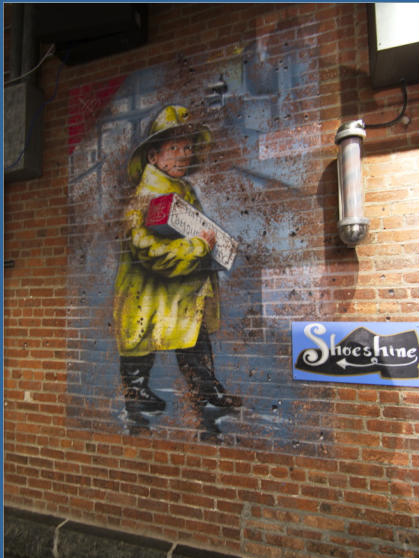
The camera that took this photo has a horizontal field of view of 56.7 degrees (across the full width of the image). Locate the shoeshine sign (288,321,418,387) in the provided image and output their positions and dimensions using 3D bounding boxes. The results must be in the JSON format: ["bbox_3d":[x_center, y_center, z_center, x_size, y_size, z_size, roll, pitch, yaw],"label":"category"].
[{"bbox_3d":[0.736,0.375,1.981,0.610,0.305,0.020,-2,-5,21],"label":"shoeshine sign"}]

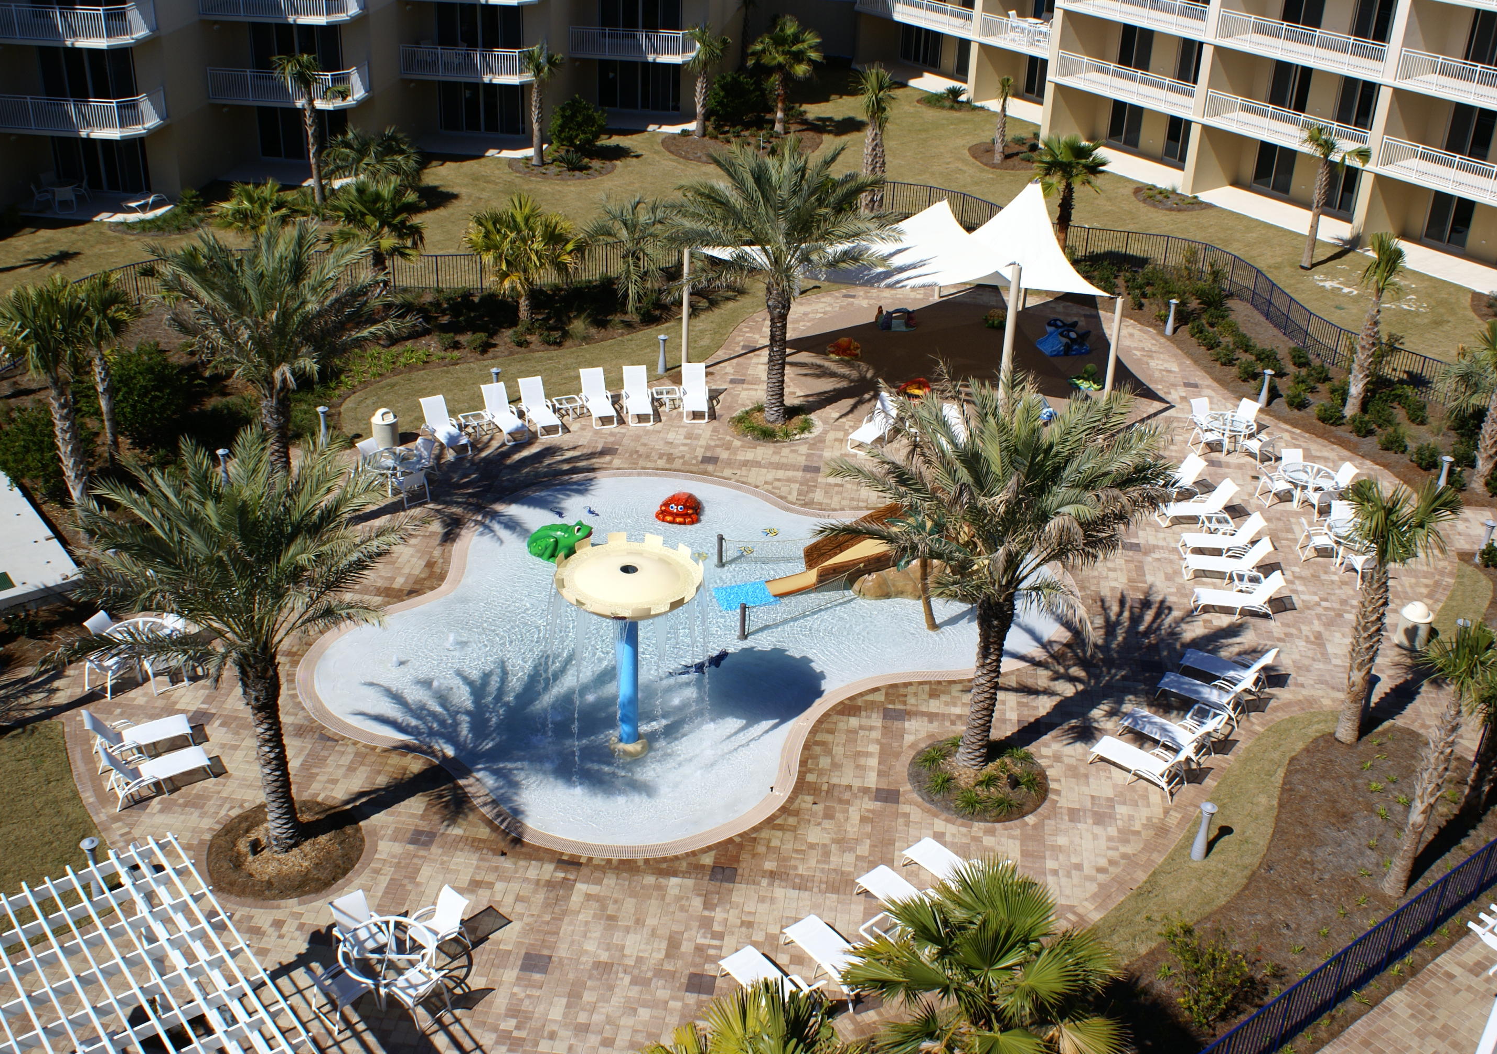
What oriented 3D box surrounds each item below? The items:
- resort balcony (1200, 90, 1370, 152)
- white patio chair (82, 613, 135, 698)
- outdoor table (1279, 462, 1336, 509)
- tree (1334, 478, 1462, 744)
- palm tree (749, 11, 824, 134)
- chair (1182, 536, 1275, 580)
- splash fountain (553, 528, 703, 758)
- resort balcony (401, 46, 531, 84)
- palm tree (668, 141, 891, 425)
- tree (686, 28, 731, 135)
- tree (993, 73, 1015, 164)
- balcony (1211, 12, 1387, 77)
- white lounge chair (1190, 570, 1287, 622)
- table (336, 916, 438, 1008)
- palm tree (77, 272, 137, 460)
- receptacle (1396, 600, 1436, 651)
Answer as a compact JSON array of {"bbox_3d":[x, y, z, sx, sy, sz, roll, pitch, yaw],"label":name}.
[{"bbox_3d":[21.162,-15.266,59.960,2.200,1.280,7.980,-13,30,-28],"label":"resort balcony"},{"bbox_3d":[-11.587,2.293,28.534,0.860,1.000,0.740,4,27,4],"label":"white patio chair"},{"bbox_3d":[13.384,-0.928,37.768,1.360,0.720,1.360,2,27,-1],"label":"outdoor table"},{"bbox_3d":[11.064,1.686,27.710,2.214,4.830,2.214,2,27,0],"label":"tree"},{"bbox_3d":[1.687,-19.719,68.979,3.300,5.100,3.300,2,27,-1],"label":"palm tree"},{"bbox_3d":[10.433,0.694,34.309,1.760,0.910,0.700,4,29,5],"label":"chair"},{"bbox_3d":[-2.001,2.274,26.766,2.500,3.600,2.500,2,27,-1],"label":"splash fountain"},{"bbox_3d":[-10.523,-17.995,60.704,5.200,1.300,2.100,4,29,5],"label":"resort balcony"},{"bbox_3d":[0.764,-5.926,39.284,5.500,7.200,5.500,1,29,0],"label":"palm tree"},{"bbox_3d":[-1.756,-18.853,66.736,2.000,4.500,2.000,2,27,0],"label":"tree"},{"bbox_3d":[10.474,-16.719,64.764,0.950,3.400,0.950,2,27,0],"label":"tree"},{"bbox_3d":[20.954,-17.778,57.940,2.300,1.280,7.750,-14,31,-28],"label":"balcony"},{"bbox_3d":[10.203,1.370,32.816,1.740,0.900,0.670,4,27,4],"label":"white lounge chair"},{"bbox_3d":[-5.345,6.528,23.409,1.360,0.720,1.360,1,29,0],"label":"table"},{"bbox_3d":[-14.659,-3.566,36.075,1.700,4.500,1.600,2,27,-1],"label":"palm tree"},{"bbox_3d":[13.507,1.938,31.786,0.694,0.885,0.694,9,28,13],"label":"receptacle"}]

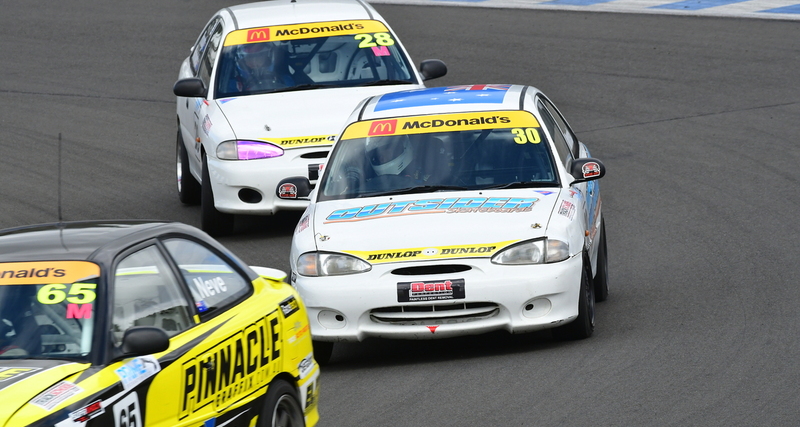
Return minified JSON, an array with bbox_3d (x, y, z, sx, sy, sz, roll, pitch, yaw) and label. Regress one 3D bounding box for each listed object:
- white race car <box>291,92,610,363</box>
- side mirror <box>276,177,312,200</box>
[{"bbox_3d":[0.257,-0.011,49.293,1.670,1.370,4.100,-4,4,4],"label":"white race car"},{"bbox_3d":[-0.593,-0.141,48.730,0.200,0.125,0.115,-4,4,4],"label":"side mirror"}]

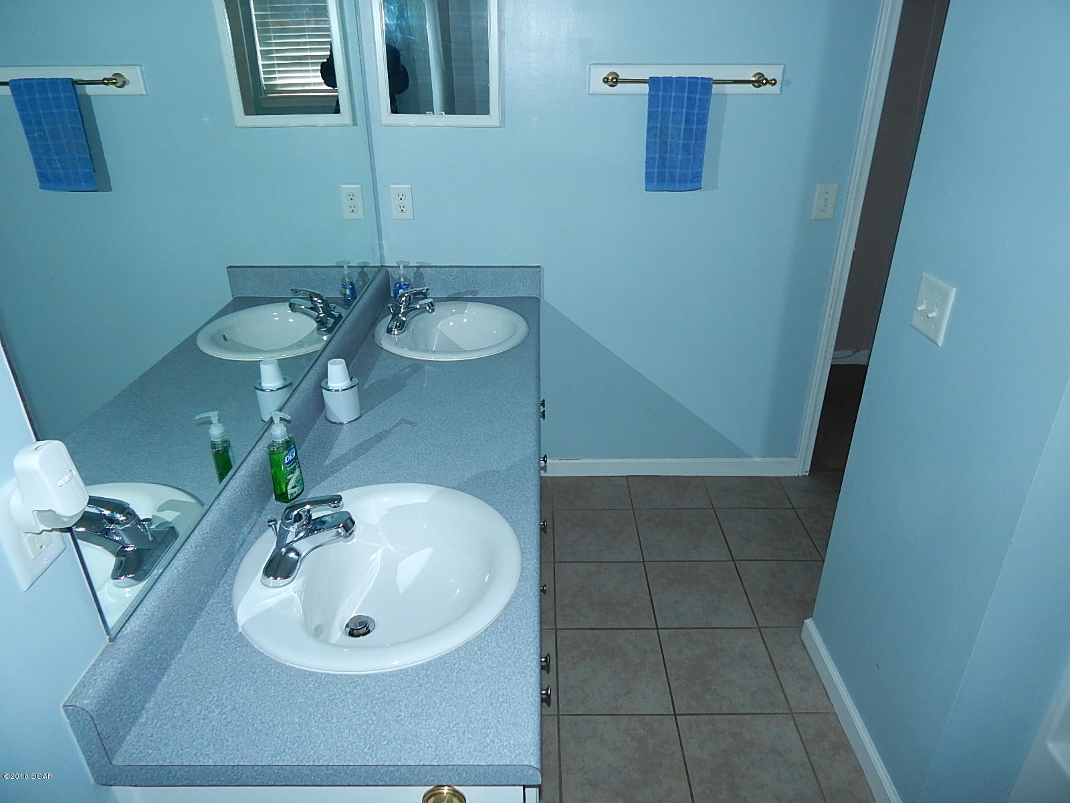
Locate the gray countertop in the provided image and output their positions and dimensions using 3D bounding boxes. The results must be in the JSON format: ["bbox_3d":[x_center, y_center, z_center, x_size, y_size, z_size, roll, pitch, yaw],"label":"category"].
[{"bbox_3d":[-0.265,0.007,1.636,0.559,0.150,1.812,0,27,1],"label":"gray countertop"}]

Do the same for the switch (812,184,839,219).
[{"bbox_3d":[0.982,-0.670,2.294,0.073,0.115,0.007,0,27,1],"label":"switch"}]

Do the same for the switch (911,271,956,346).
[{"bbox_3d":[0.793,-0.187,1.373,0.010,0.114,0.117,0,27,1],"label":"switch"}]

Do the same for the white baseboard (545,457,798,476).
[{"bbox_3d":[0.552,0.271,2.777,1.052,0.091,0.014,0,27,1],"label":"white baseboard"}]

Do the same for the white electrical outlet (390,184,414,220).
[{"bbox_3d":[-0.450,-0.673,2.302,0.069,0.116,0.007,0,27,1],"label":"white electrical outlet"}]

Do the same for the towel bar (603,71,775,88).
[{"bbox_3d":[0.469,-0.983,2.080,0.525,0.046,0.077,0,27,1],"label":"towel bar"}]

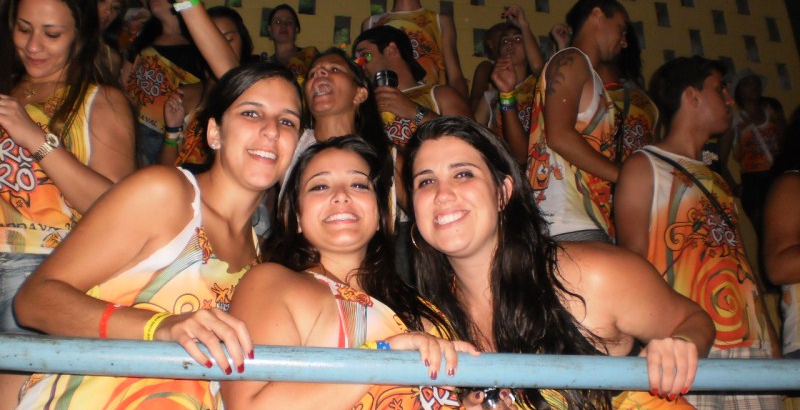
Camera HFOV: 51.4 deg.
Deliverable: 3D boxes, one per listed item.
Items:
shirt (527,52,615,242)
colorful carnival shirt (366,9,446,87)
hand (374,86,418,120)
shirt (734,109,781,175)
[{"bbox_3d":[0.526,-0.144,2.630,0.270,0.660,0.400,-2,-24,-1],"label":"shirt"},{"bbox_3d":[0.031,-0.673,3.930,0.420,0.630,0.260,-1,-24,-2],"label":"colorful carnival shirt"},{"bbox_3d":[-0.011,-0.314,2.550,0.130,0.105,0.090,6,-25,-17],"label":"hand"},{"bbox_3d":[2.185,-0.371,5.100,0.350,0.450,0.240,-2,-24,1],"label":"shirt"}]

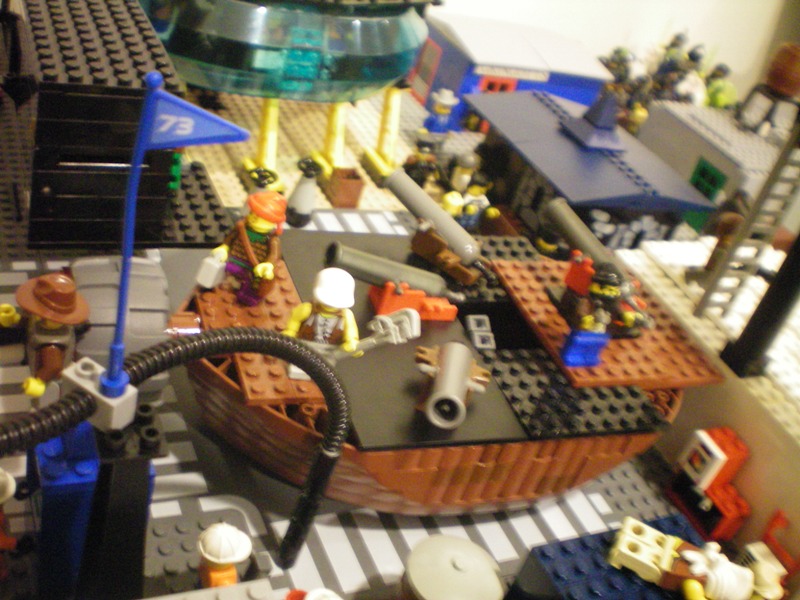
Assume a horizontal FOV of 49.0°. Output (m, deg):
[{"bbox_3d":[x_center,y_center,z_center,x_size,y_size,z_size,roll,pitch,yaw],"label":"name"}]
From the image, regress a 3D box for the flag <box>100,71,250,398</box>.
[{"bbox_3d":[-0.050,-0.011,0.189,0.026,0.080,0.007,-3,39,-29],"label":"flag"}]

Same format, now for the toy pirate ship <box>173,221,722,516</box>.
[{"bbox_3d":[0.013,0.027,0.368,0.225,0.064,0.134,0,37,-25],"label":"toy pirate ship"}]

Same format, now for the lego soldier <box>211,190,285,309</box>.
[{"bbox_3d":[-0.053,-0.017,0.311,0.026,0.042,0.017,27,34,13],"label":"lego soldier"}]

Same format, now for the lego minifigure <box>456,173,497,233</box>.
[{"bbox_3d":[0.043,-0.052,0.501,0.026,0.044,0.018,8,34,-14],"label":"lego minifigure"}]

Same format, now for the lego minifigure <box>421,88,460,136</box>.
[{"bbox_3d":[0.028,-0.119,0.594,0.026,0.044,0.018,19,33,2],"label":"lego minifigure"}]

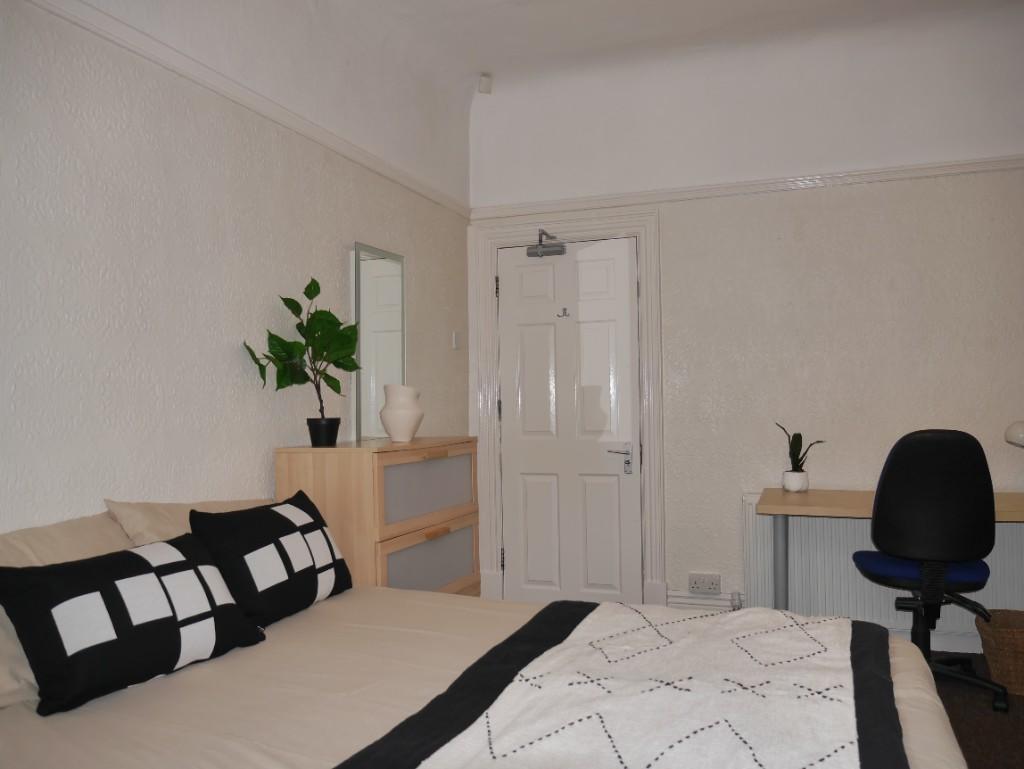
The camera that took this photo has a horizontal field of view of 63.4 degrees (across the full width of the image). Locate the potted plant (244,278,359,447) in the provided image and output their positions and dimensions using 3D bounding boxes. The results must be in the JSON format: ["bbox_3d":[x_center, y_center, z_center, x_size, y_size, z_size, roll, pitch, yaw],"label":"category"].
[{"bbox_3d":[-0.716,-0.076,2.847,0.350,0.595,0.380,-1,-1,0],"label":"potted plant"}]

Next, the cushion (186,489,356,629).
[{"bbox_3d":[-0.689,0.499,2.436,0.150,0.365,0.565,-31,-11,16],"label":"cushion"}]

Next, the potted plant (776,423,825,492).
[{"bbox_3d":[1.298,0.324,3.753,0.210,0.312,0.170,-1,-2,21],"label":"potted plant"}]

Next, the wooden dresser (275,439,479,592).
[{"bbox_3d":[-0.478,0.715,3.170,0.405,0.985,0.818,-1,-2,22],"label":"wooden dresser"}]

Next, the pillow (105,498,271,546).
[{"bbox_3d":[-0.812,0.506,2.459,0.160,0.440,0.700,-43,-15,15],"label":"pillow"}]

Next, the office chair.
[{"bbox_3d":[1.572,0.674,3.194,0.590,1.020,0.600,-1,-1,15],"label":"office chair"}]

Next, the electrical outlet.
[{"bbox_3d":[0.951,0.985,4.095,0.149,0.090,0.027,-1,-2,21],"label":"electrical outlet"}]

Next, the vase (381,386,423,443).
[{"bbox_3d":[-0.446,0.111,3.308,0.175,0.230,0.175,-1,-1,0],"label":"vase"}]

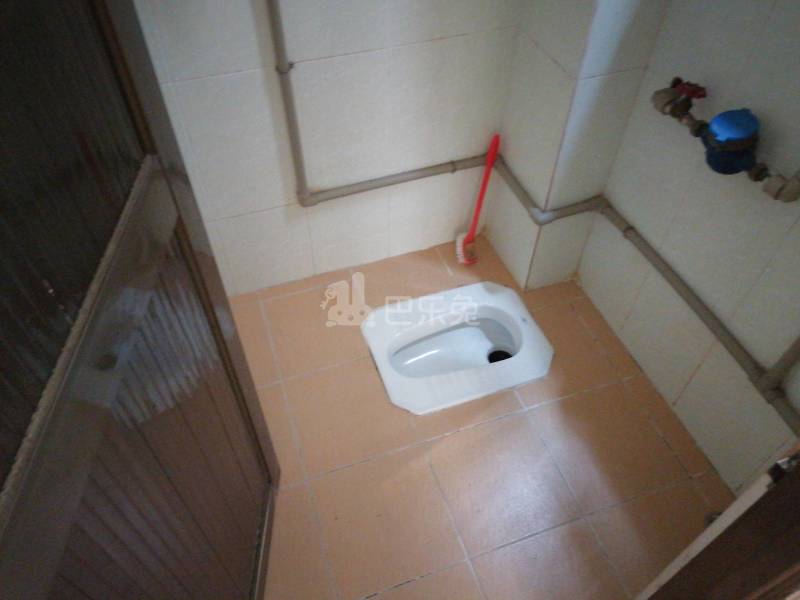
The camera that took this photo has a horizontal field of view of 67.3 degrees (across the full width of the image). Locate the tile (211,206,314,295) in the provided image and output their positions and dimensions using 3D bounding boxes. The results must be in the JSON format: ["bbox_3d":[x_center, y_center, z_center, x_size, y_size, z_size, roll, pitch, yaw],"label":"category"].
[{"bbox_3d":[-0.391,-0.153,1.796,0.249,0.305,0.014,-15,51,-12],"label":"tile"}]

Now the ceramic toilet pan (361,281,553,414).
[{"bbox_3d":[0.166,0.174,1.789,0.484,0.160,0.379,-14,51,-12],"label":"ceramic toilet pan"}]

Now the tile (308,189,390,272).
[{"bbox_3d":[-0.156,-0.214,1.850,0.248,0.305,0.014,-15,51,-12],"label":"tile"}]

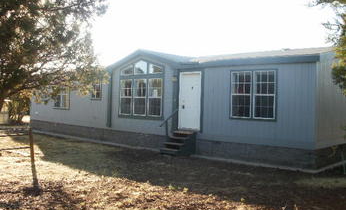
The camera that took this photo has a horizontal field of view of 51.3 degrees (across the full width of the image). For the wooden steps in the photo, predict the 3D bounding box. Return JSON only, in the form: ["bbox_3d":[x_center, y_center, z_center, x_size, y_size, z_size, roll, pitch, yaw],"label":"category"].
[{"bbox_3d":[0.219,1.300,12.307,0.770,0.800,1.000,2,1,39],"label":"wooden steps"}]

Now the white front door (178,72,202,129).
[{"bbox_3d":[0.593,-0.142,12.656,0.930,2.040,0.070,2,1,39],"label":"white front door"}]

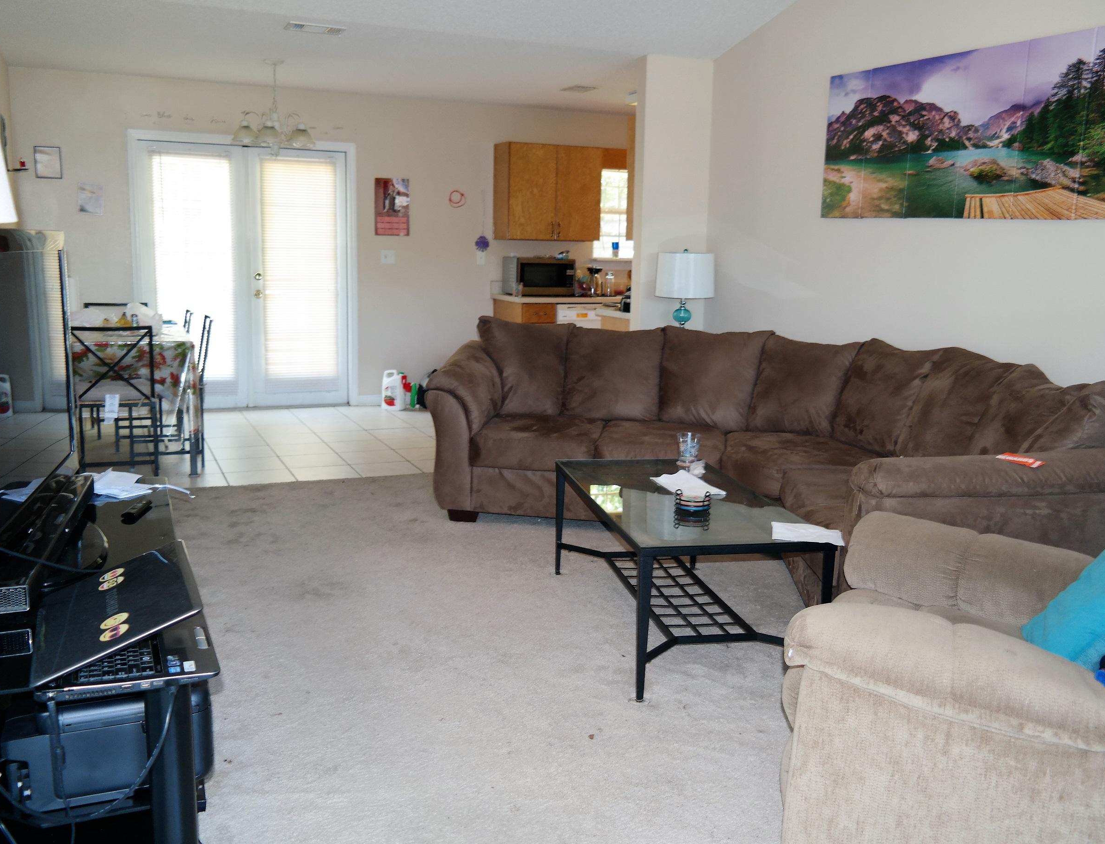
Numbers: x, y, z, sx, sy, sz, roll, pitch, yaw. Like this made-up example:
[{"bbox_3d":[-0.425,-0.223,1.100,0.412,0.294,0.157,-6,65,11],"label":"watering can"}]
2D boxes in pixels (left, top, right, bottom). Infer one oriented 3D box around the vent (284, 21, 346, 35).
[{"bbox_3d":[-1.323,-2.185,5.293,0.310,0.020,0.170,-3,10,-24],"label":"vent"}]

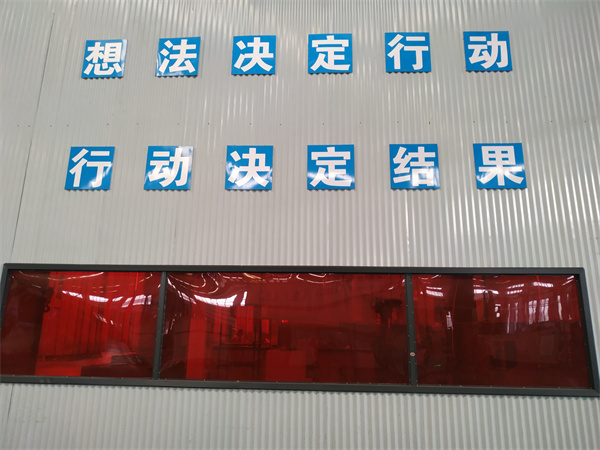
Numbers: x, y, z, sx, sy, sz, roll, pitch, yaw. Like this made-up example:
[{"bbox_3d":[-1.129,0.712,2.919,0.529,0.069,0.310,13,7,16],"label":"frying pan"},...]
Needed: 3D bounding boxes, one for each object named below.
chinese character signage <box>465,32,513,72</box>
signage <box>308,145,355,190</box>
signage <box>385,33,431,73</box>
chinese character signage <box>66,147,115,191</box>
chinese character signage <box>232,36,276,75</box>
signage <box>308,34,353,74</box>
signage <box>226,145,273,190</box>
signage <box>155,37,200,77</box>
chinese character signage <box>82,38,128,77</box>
[{"bbox_3d":[2.103,-1.950,4.678,0.505,0.505,0.025,0,-13,3],"label":"chinese character signage"},{"bbox_3d":[0.330,-0.622,4.465,0.505,0.505,0.025,0,-13,3],"label":"signage"},{"bbox_3d":[1.222,-1.959,4.729,0.505,0.505,0.025,0,-13,3],"label":"signage"},{"bbox_3d":[-2.321,-0.629,4.614,0.505,0.505,0.025,0,-13,3],"label":"chinese character signage"},{"bbox_3d":[-0.531,-1.967,4.828,0.505,0.505,0.025,0,-13,3],"label":"chinese character signage"},{"bbox_3d":[0.346,-1.963,4.778,0.505,0.505,0.025,0,-13,3],"label":"signage"},{"bbox_3d":[-0.548,-0.621,4.513,0.505,0.505,0.025,0,-13,3],"label":"signage"},{"bbox_3d":[-1.425,-1.965,4.877,0.505,0.505,0.025,0,-13,3],"label":"signage"},{"bbox_3d":[-2.309,-1.967,4.926,0.505,0.505,0.025,0,-13,3],"label":"chinese character signage"}]

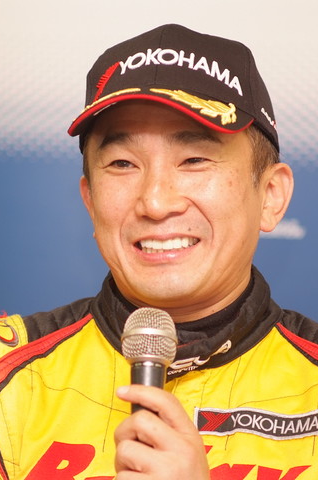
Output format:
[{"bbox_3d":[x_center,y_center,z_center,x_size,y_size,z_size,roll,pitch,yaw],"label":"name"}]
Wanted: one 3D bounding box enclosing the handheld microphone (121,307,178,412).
[{"bbox_3d":[-0.011,0.159,2.680,0.049,0.210,0.049,2,-15,0],"label":"handheld microphone"}]

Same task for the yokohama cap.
[{"bbox_3d":[0.012,-0.131,2.790,0.178,0.122,0.258,-1,-6,13],"label":"yokohama cap"}]

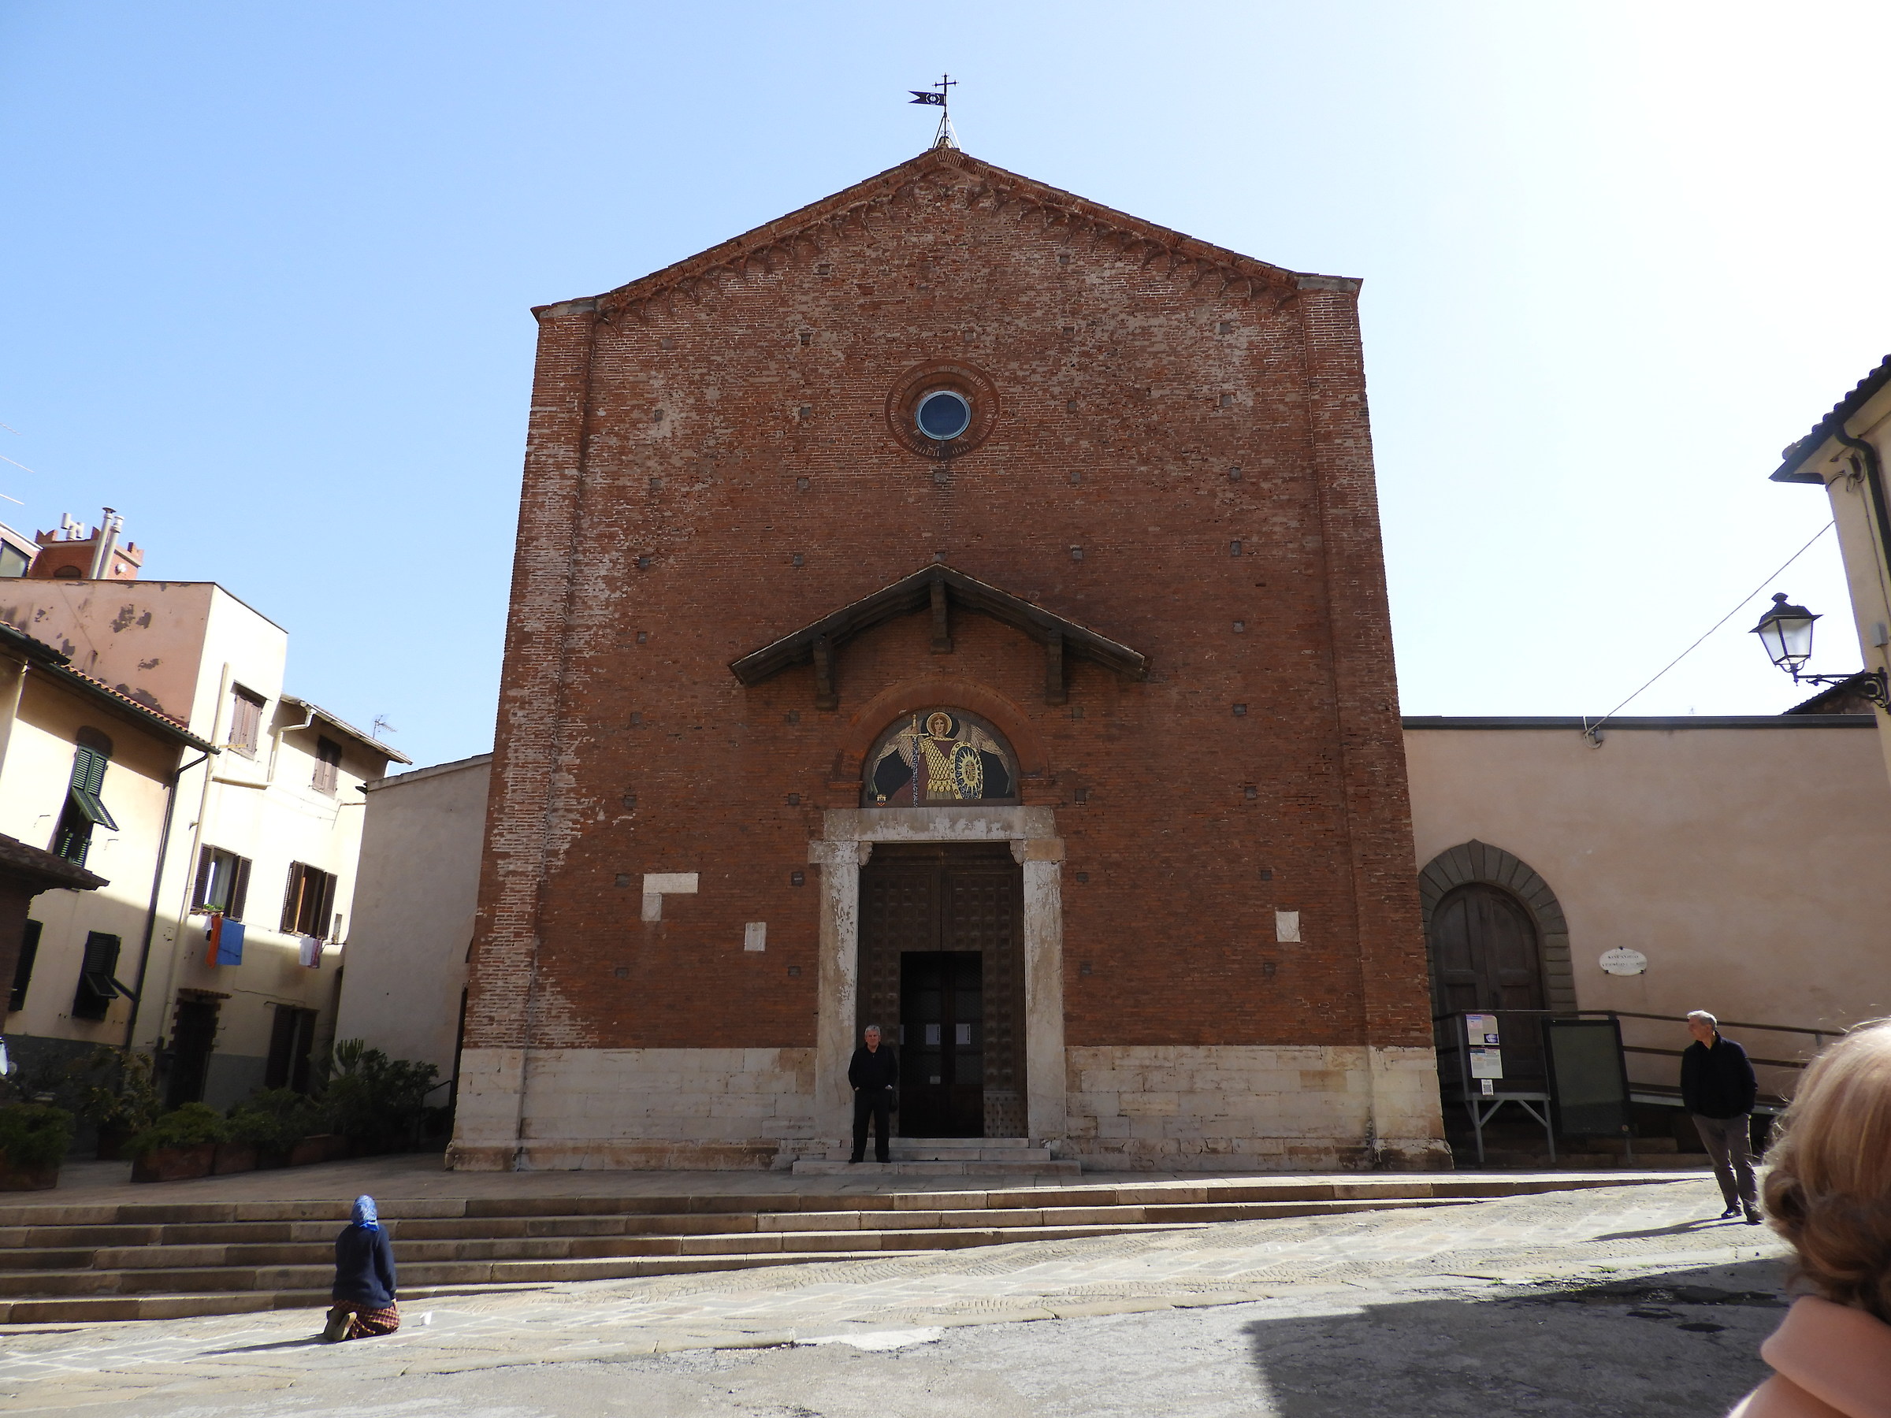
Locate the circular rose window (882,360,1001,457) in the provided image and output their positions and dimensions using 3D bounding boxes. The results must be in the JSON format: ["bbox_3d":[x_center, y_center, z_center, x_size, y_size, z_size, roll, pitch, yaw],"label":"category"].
[{"bbox_3d":[-0.024,-4.903,21.472,1.840,1.808,0.300,-1,-17,3],"label":"circular rose window"}]

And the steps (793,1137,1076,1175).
[{"bbox_3d":[-0.080,5.813,17.049,3.625,0.420,1.200,-1,-17,4],"label":"steps"}]

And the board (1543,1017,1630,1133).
[{"bbox_3d":[8.562,4.904,17.444,0.985,1.495,0.100,-1,-17,4],"label":"board"}]

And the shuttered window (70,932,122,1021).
[{"bbox_3d":[-12.546,3.985,19.519,0.240,1.242,0.936,2,-17,-6],"label":"shuttered window"}]

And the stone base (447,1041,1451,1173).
[{"bbox_3d":[-0.100,5.575,18.268,13.700,1.660,0.600,-1,-17,3],"label":"stone base"}]

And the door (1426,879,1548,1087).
[{"bbox_3d":[8.921,4.510,21.417,1.750,3.365,0.200,0,-17,0],"label":"door"}]

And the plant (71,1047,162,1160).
[{"bbox_3d":[-12.260,5.807,19.336,1.050,1.606,1.050,2,-17,-6],"label":"plant"}]

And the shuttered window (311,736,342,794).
[{"bbox_3d":[-12.561,1.198,26.698,0.120,1.121,0.930,0,-17,1],"label":"shuttered window"}]

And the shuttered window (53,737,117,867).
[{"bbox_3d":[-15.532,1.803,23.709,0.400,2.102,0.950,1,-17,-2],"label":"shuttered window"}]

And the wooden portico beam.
[{"bbox_3d":[-0.096,-1.088,19.423,6.042,1.932,0.880,-1,-17,4],"label":"wooden portico beam"}]

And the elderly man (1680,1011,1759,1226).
[{"bbox_3d":[6.745,3.519,11.420,0.570,1.733,0.380,-16,-23,42],"label":"elderly man"}]

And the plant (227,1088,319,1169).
[{"bbox_3d":[-9.520,5.920,18.572,0.800,1.067,1.100,0,-17,1],"label":"plant"}]

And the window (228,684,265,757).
[{"bbox_3d":[-12.598,0.266,23.694,0.150,1.162,0.960,0,-17,1],"label":"window"}]

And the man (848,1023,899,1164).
[{"bbox_3d":[-0.972,5.160,17.611,0.620,1.780,0.360,1,-17,-2],"label":"man"}]

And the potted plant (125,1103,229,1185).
[{"bbox_3d":[-9.691,5.461,16.525,0.680,0.919,1.100,-1,-17,3],"label":"potted plant"}]

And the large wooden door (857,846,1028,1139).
[{"bbox_3d":[-0.064,4.005,19.010,2.470,4.215,0.200,-1,-17,3],"label":"large wooden door"}]

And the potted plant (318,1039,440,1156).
[{"bbox_3d":[-9.505,6.496,21.960,1.600,1.827,1.400,-1,-17,3],"label":"potted plant"}]

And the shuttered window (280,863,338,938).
[{"bbox_3d":[-12.537,3.836,25.978,0.180,1.345,1.869,0,-17,1],"label":"shuttered window"}]

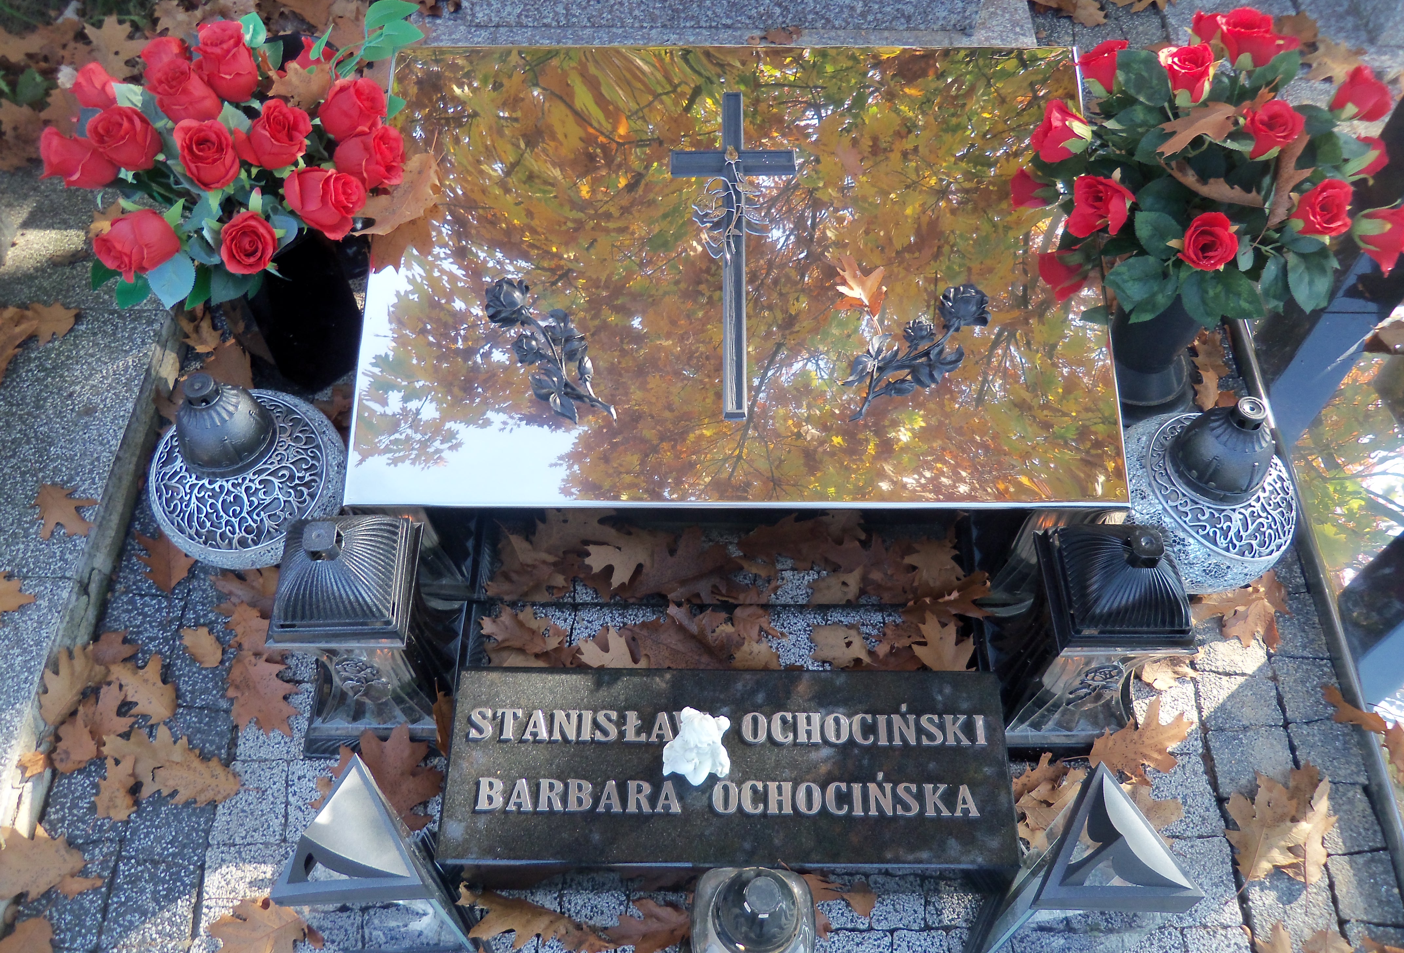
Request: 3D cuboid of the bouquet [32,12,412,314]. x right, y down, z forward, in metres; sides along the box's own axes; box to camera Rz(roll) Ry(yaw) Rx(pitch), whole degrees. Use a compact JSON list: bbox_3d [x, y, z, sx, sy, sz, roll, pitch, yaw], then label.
[{"bbox_3d":[-0.653,-0.447,1.617,0.517,0.375,0.465,0,56,1],"label":"bouquet"}]

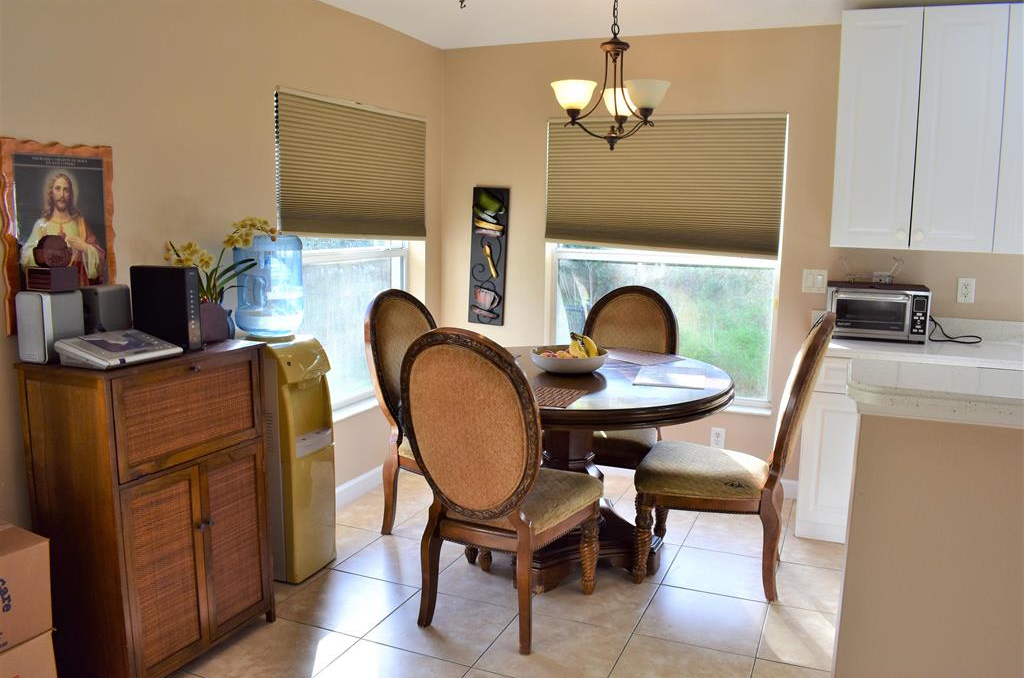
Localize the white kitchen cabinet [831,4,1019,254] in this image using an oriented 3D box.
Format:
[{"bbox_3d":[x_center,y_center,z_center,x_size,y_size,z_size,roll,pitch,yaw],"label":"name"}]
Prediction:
[{"bbox_3d":[1.872,-0.947,3.576,0.667,1.060,0.325,4,8,23],"label":"white kitchen cabinet"}]

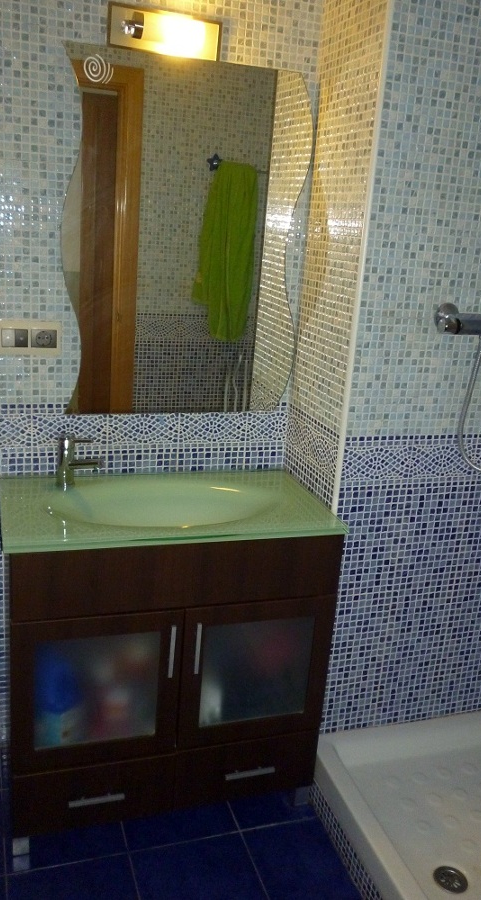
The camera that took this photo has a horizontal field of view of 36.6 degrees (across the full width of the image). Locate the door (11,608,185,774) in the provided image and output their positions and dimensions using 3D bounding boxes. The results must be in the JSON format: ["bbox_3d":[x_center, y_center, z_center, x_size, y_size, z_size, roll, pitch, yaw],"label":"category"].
[{"bbox_3d":[-0.340,0.581,1.754,0.395,0.411,0.024,-1,17,-18],"label":"door"}]

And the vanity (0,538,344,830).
[{"bbox_3d":[-0.214,0.525,2.004,0.798,0.765,0.433,-1,17,-18],"label":"vanity"}]

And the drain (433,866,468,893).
[{"bbox_3d":[0.496,1.012,1.714,0.078,0.012,0.078,4,16,-1],"label":"drain"}]

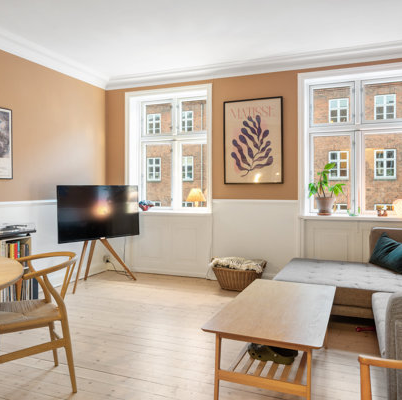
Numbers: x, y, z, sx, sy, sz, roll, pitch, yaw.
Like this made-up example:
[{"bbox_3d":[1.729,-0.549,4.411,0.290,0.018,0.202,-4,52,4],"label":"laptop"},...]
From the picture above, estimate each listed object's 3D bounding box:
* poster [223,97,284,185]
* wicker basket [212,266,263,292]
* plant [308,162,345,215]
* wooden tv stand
[{"bbox_3d":[0.615,-0.692,4.349,0.720,1.015,0.030,1,2,21],"label":"poster"},{"bbox_3d":[0.436,0.875,4.226,0.590,0.280,0.400,1,2,21],"label":"wicker basket"},{"bbox_3d":[1.476,-0.129,4.296,0.420,0.600,0.380,1,2,21],"label":"plant"},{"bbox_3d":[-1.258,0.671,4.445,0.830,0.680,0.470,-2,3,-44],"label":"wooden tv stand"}]

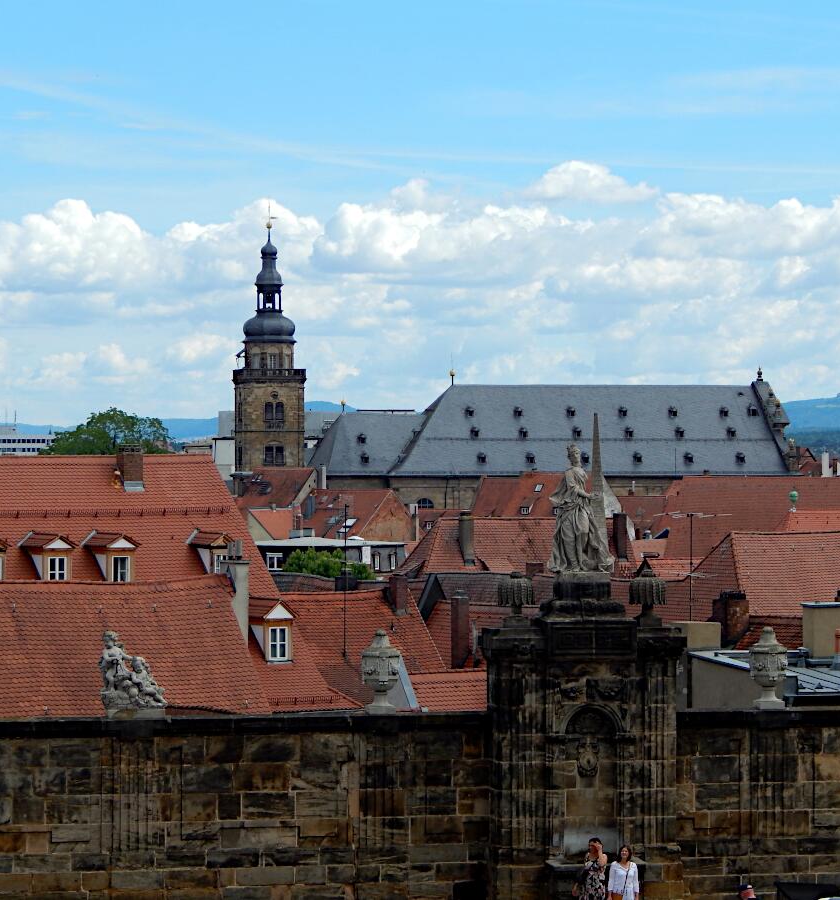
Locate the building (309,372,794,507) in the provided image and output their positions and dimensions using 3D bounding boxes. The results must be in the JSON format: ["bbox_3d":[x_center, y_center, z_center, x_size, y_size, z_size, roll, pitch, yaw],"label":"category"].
[{"bbox_3d":[15.000,7.300,497.000,69.000,34.000,22.000,0,0,-19],"label":"building"}]

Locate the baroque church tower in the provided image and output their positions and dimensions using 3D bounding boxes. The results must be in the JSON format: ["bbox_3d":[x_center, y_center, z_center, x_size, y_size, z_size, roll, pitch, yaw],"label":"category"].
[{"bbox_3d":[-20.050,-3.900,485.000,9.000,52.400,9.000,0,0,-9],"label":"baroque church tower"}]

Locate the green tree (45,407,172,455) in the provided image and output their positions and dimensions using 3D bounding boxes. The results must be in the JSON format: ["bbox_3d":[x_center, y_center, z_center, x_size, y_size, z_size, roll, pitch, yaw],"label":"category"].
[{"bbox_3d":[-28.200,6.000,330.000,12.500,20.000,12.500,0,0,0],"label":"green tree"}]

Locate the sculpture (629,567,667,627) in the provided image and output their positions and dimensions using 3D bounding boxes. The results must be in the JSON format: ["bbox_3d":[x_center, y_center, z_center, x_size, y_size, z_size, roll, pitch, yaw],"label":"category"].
[{"bbox_3d":[3.880,2.504,61.800,0.640,1.020,0.640,0,0,-7],"label":"sculpture"}]

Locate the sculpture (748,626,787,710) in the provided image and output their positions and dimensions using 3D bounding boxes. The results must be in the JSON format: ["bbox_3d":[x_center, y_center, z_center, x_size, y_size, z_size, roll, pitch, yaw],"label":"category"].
[{"bbox_3d":[5.642,3.548,59.100,0.620,1.370,0.620,0,0,-9],"label":"sculpture"}]

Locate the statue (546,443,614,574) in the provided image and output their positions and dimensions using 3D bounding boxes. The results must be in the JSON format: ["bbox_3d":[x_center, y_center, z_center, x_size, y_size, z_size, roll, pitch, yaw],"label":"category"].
[{"bbox_3d":[2.580,0.924,58.500,0.900,2.160,0.720,0,0,-27],"label":"statue"}]

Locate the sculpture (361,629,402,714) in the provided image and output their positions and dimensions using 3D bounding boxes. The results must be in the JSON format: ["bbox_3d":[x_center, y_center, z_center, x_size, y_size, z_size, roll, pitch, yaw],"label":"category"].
[{"bbox_3d":[-0.657,3.730,61.300,0.670,1.430,0.670,0,0,-7],"label":"sculpture"}]

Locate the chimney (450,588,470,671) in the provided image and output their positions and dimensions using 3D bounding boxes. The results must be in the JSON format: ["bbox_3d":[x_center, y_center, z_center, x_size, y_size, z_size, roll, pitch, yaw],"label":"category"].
[{"bbox_3d":[1.424,6.312,128.000,0.480,2.750,0.460,0,0,-36],"label":"chimney"}]

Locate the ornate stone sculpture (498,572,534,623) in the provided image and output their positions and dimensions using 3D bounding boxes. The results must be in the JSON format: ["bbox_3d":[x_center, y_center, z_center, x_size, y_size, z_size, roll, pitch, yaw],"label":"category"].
[{"bbox_3d":[1.551,2.366,58.200,0.580,0.820,0.580,0,0,-9],"label":"ornate stone sculpture"}]

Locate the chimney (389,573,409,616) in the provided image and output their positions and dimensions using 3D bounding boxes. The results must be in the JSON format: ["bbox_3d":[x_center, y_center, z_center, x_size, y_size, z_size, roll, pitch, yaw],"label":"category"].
[{"bbox_3d":[-0.783,5.297,132.500,0.520,1.500,0.480,0,0,-34],"label":"chimney"}]

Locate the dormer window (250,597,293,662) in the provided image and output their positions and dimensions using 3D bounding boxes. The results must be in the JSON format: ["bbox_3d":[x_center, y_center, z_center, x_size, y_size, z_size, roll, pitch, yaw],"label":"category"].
[{"bbox_3d":[-5.430,6.398,128.300,1.450,2.250,2.000,0,0,-34],"label":"dormer window"}]

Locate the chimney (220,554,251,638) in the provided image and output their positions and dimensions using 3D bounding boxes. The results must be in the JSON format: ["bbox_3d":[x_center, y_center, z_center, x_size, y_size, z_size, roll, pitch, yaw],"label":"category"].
[{"bbox_3d":[-5.251,4.198,103.600,0.550,2.550,0.780,0,0,-36],"label":"chimney"}]

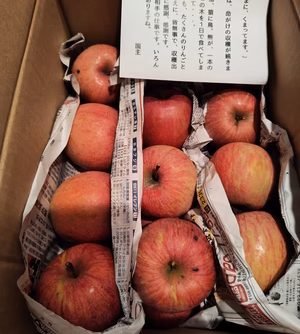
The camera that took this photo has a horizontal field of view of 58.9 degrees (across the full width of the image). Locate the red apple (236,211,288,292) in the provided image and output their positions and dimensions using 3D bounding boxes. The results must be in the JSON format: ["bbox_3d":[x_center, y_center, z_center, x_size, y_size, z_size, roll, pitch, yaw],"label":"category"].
[{"bbox_3d":[0.120,0.099,0.321,0.088,0.077,0.088,-9,51,29],"label":"red apple"}]

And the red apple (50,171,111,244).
[{"bbox_3d":[-0.076,0.051,0.334,0.080,0.092,0.092,-13,44,27],"label":"red apple"}]

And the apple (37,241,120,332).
[{"bbox_3d":[-0.077,0.132,0.297,0.094,0.082,0.094,7,47,5],"label":"apple"}]

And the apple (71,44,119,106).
[{"bbox_3d":[-0.073,-0.144,0.419,0.091,0.079,0.091,-3,97,-27],"label":"apple"}]

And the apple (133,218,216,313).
[{"bbox_3d":[0.025,0.106,0.293,0.095,0.082,0.095,-2,70,5],"label":"apple"}]

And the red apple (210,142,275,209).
[{"bbox_3d":[0.118,0.012,0.351,0.077,0.089,0.089,22,79,-32],"label":"red apple"}]

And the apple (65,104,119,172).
[{"bbox_3d":[-0.071,-0.040,0.362,0.082,0.094,0.094,-13,44,27],"label":"apple"}]

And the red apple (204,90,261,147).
[{"bbox_3d":[0.128,-0.073,0.406,0.084,0.073,0.084,0,99,3],"label":"red apple"}]

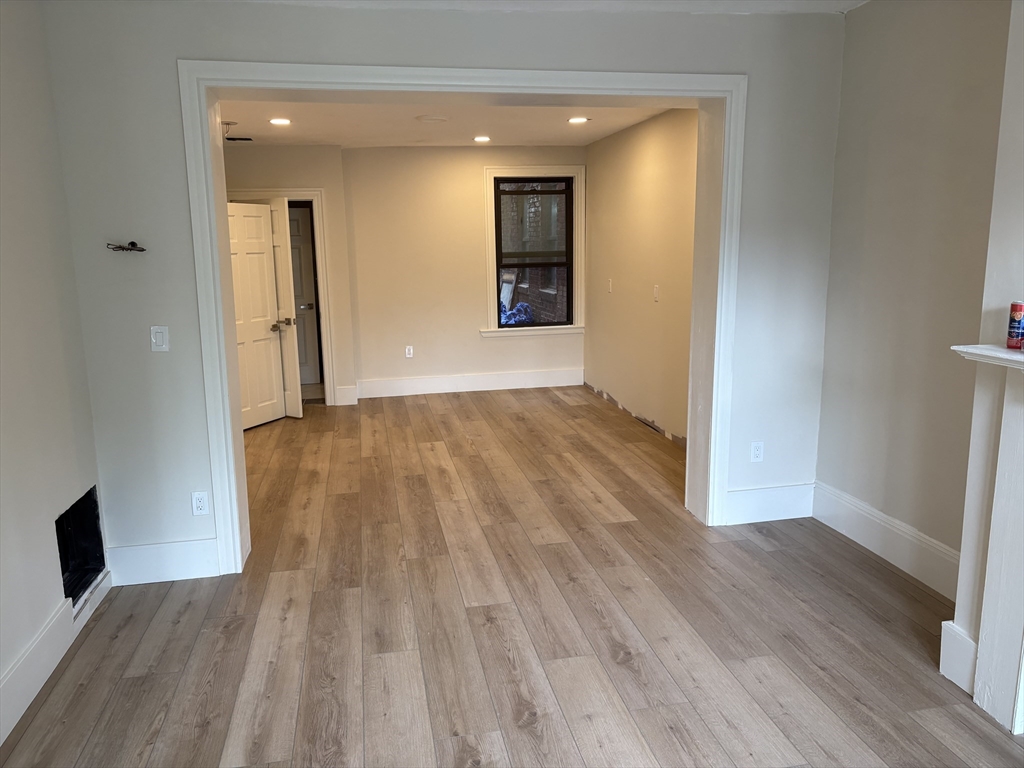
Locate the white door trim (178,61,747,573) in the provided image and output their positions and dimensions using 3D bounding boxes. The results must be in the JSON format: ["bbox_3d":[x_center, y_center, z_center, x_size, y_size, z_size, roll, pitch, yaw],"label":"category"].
[{"bbox_3d":[-0.129,-0.317,3.970,2.787,2.466,0.040,-3,11,-12],"label":"white door trim"}]

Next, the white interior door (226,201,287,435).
[{"bbox_3d":[-2.352,-0.588,6.796,0.045,1.989,0.800,4,12,24],"label":"white interior door"}]

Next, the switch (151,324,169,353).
[{"bbox_3d":[-1.668,-0.213,3.649,0.074,0.119,0.012,-3,11,-12],"label":"switch"}]

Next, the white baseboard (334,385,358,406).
[{"bbox_3d":[-1.694,0.123,7.863,0.229,0.183,0.025,-3,11,-12],"label":"white baseboard"}]

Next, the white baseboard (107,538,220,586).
[{"bbox_3d":[-1.732,0.881,3.846,0.514,0.202,0.025,-3,11,-12],"label":"white baseboard"}]

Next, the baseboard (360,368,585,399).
[{"bbox_3d":[-0.409,-0.009,8.446,2.530,0.188,0.025,-3,11,-13],"label":"baseboard"}]

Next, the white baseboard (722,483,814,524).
[{"bbox_3d":[1.514,0.709,4.515,0.565,0.202,0.025,-3,11,-12],"label":"white baseboard"}]

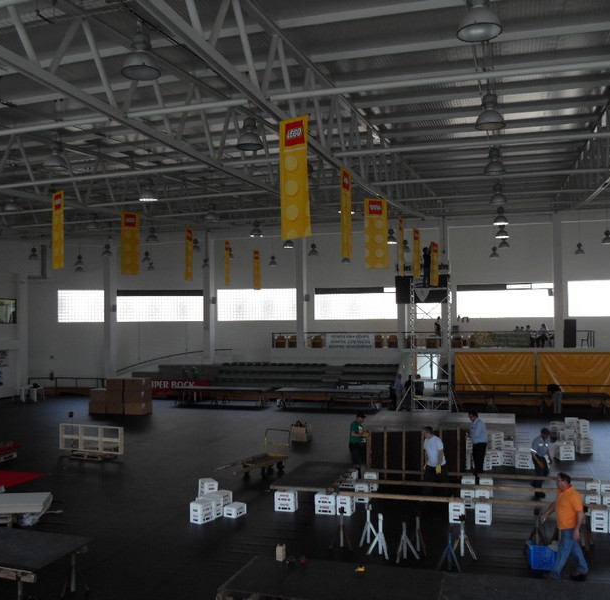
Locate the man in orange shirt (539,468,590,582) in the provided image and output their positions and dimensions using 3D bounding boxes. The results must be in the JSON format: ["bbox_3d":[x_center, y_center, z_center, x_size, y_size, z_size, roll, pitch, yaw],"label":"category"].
[{"bbox_3d":[3.982,3.468,9.930,0.680,1.660,0.520,0,-2,-16],"label":"man in orange shirt"}]

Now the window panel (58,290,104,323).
[{"bbox_3d":[-13.616,0.370,39.300,2.800,1.970,0.120,-1,-2,0],"label":"window panel"}]

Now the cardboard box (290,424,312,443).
[{"bbox_3d":[-0.131,4.707,22.864,0.540,0.480,0.520,-1,-2,13],"label":"cardboard box"}]

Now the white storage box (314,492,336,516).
[{"bbox_3d":[0.483,4.543,14.436,0.451,0.418,0.296,-1,-2,11],"label":"white storage box"}]

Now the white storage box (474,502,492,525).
[{"bbox_3d":[3.694,4.403,13.446,0.295,0.415,0.400,-1,-2,16],"label":"white storage box"}]

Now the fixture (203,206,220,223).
[{"bbox_3d":[-2.857,-2.721,19.866,0.495,0.520,0.495,-1,-2,16],"label":"fixture"}]

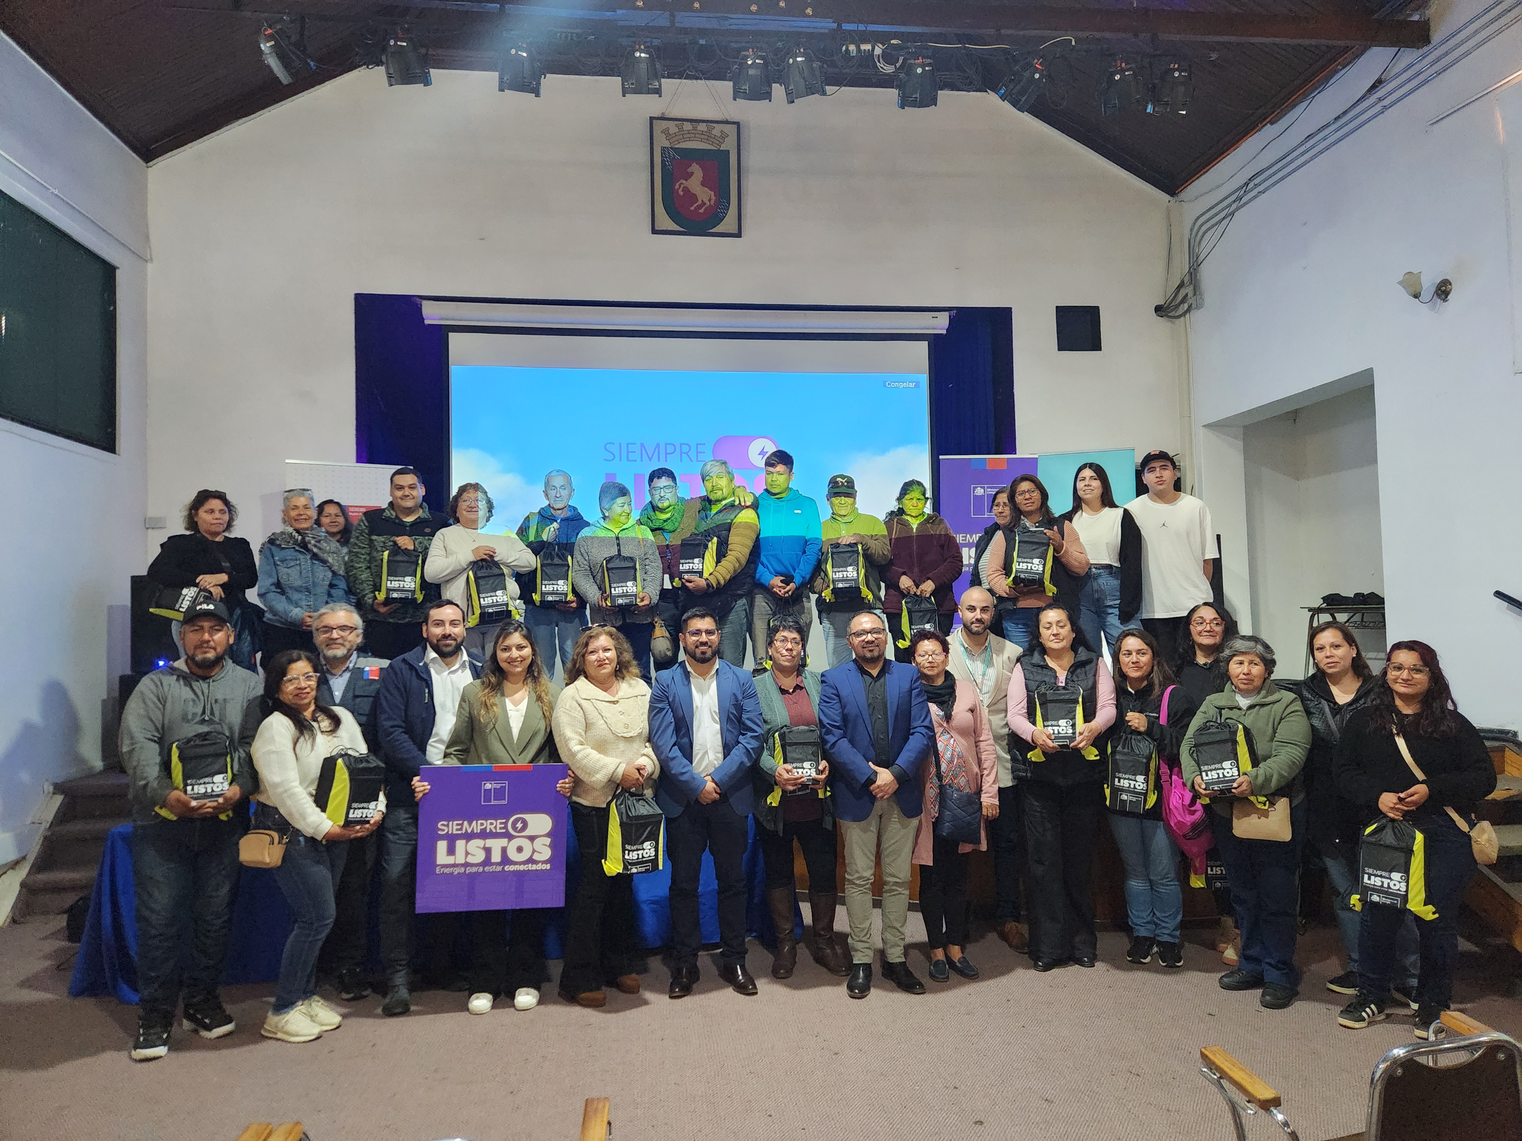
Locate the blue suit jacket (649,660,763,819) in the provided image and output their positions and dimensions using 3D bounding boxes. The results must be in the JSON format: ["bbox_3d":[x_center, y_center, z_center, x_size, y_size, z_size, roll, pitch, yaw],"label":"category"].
[{"bbox_3d":[-0.247,0.753,4.560,0.520,0.700,0.310,-1,-2,-4],"label":"blue suit jacket"}]

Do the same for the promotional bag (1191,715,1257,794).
[{"bbox_3d":[1.942,0.791,4.220,0.210,0.340,0.160,-18,-20,42],"label":"promotional bag"}]

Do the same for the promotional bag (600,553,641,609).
[{"bbox_3d":[-0.819,0.066,5.900,0.230,0.340,0.150,-1,-6,-8],"label":"promotional bag"}]

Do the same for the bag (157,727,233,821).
[{"bbox_3d":[-2.147,0.779,3.840,0.240,0.320,0.140,0,-2,-33],"label":"bag"}]

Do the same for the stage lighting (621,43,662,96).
[{"bbox_3d":[-0.653,-2.751,5.558,0.230,0.280,0.240,-1,34,-8],"label":"stage lighting"}]

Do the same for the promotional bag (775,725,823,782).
[{"bbox_3d":[0.174,0.856,4.620,0.220,0.310,0.140,-1,-3,-9],"label":"promotional bag"}]

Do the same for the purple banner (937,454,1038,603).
[{"bbox_3d":[1.868,0.068,8.152,0.830,2.000,0.100,-1,-3,-5],"label":"purple banner"}]

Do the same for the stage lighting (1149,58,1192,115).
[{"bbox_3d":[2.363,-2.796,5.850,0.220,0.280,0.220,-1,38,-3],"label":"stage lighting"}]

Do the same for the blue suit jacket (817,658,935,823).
[{"bbox_3d":[0.520,0.770,4.581,0.510,0.710,0.310,-1,-3,1],"label":"blue suit jacket"}]

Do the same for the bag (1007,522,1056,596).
[{"bbox_3d":[1.466,-0.061,5.470,0.230,0.360,0.150,2,-7,26],"label":"bag"}]

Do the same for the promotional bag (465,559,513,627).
[{"bbox_3d":[-1.494,0.128,5.560,0.230,0.370,0.150,-6,0,-22],"label":"promotional bag"}]

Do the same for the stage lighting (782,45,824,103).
[{"bbox_3d":[0.237,-2.789,5.681,0.230,0.280,0.240,-2,35,11],"label":"stage lighting"}]

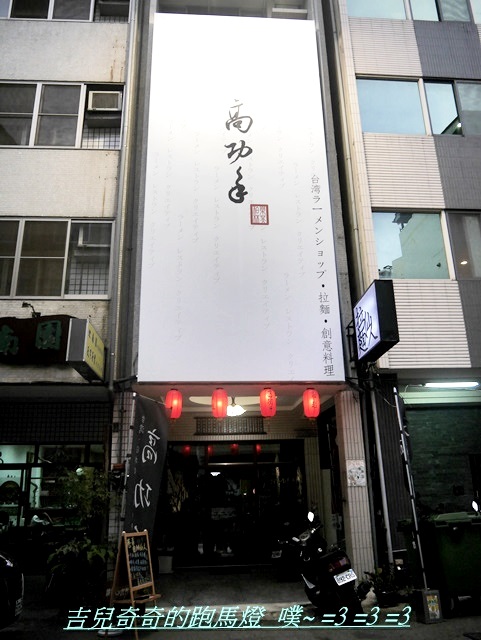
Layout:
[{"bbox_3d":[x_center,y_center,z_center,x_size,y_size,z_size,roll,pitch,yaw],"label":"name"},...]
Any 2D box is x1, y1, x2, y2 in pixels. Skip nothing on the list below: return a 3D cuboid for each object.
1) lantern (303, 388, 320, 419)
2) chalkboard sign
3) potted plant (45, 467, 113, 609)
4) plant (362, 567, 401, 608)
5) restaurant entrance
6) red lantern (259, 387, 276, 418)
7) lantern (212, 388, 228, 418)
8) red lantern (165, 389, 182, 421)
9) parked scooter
[{"bbox_3d":[1.116,1.317,8.158,0.255,0.455,0.255,0,-19,-4],"label":"lantern"},{"bbox_3d":[-1.286,3.168,6.293,0.500,1.150,0.440,-11,-21,28],"label":"chalkboard sign"},{"bbox_3d":[-2.239,2.973,7.188,0.840,1.780,0.740,0,-19,-4],"label":"potted plant"},{"bbox_3d":[1.919,3.631,7.063,0.460,0.500,0.420,0,-19,-4],"label":"plant"},{"bbox_3d":[-0.138,3.956,11.351,3.324,2.550,0.200,0,-19,-4],"label":"restaurant entrance"},{"bbox_3d":[0.430,1.303,8.111,0.255,0.455,0.255,0,-19,-4],"label":"red lantern"},{"bbox_3d":[-0.313,1.299,8.057,0.255,0.455,0.255,0,-19,-4],"label":"lantern"},{"bbox_3d":[-1.027,1.301,8.003,0.255,0.455,0.255,0,-19,-4],"label":"red lantern"},{"bbox_3d":[1.133,3.376,7.197,0.660,1.180,1.750,-4,-18,-13],"label":"parked scooter"}]

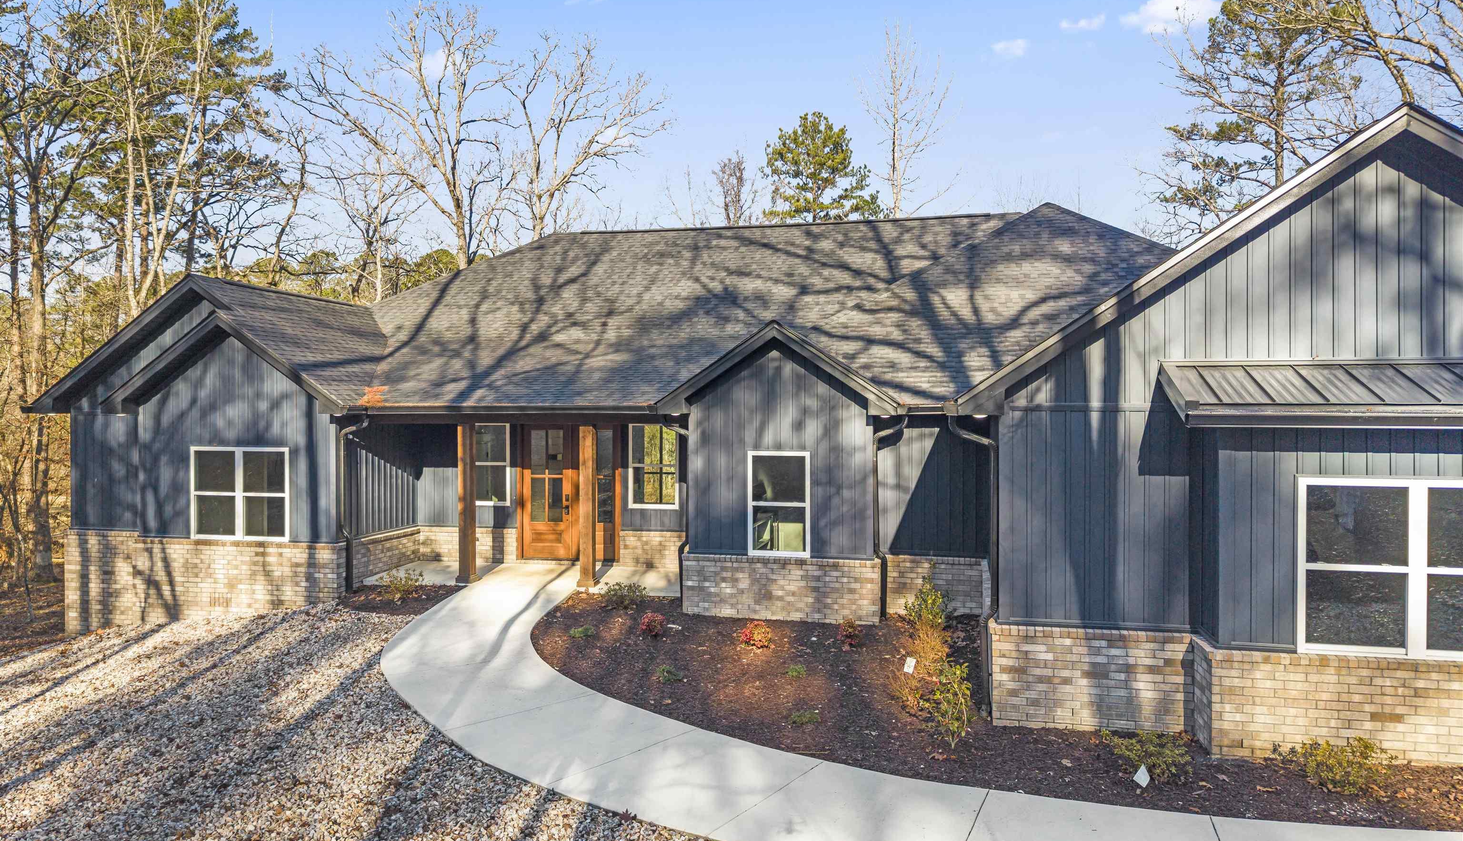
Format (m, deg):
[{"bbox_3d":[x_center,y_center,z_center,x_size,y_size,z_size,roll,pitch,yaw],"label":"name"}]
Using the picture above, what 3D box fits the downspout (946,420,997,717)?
[{"bbox_3d":[2.442,1.454,9.836,0.490,2.980,0.140,0,0,10],"label":"downspout"}]

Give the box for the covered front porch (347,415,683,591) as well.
[{"bbox_3d":[-3.253,1.293,16.406,5.860,2.830,2.650,0,0,10],"label":"covered front porch"}]

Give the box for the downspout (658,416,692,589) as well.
[{"bbox_3d":[-0.840,1.300,14.399,0.490,2.720,0.140,0,0,10],"label":"downspout"}]

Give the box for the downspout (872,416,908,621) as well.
[{"bbox_3d":[2.285,1.407,13.869,0.490,2.920,0.140,0,0,10],"label":"downspout"}]

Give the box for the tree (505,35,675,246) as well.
[{"bbox_3d":[-6.039,-6.372,40.974,6.900,19.989,6.900,0,0,10],"label":"tree"}]

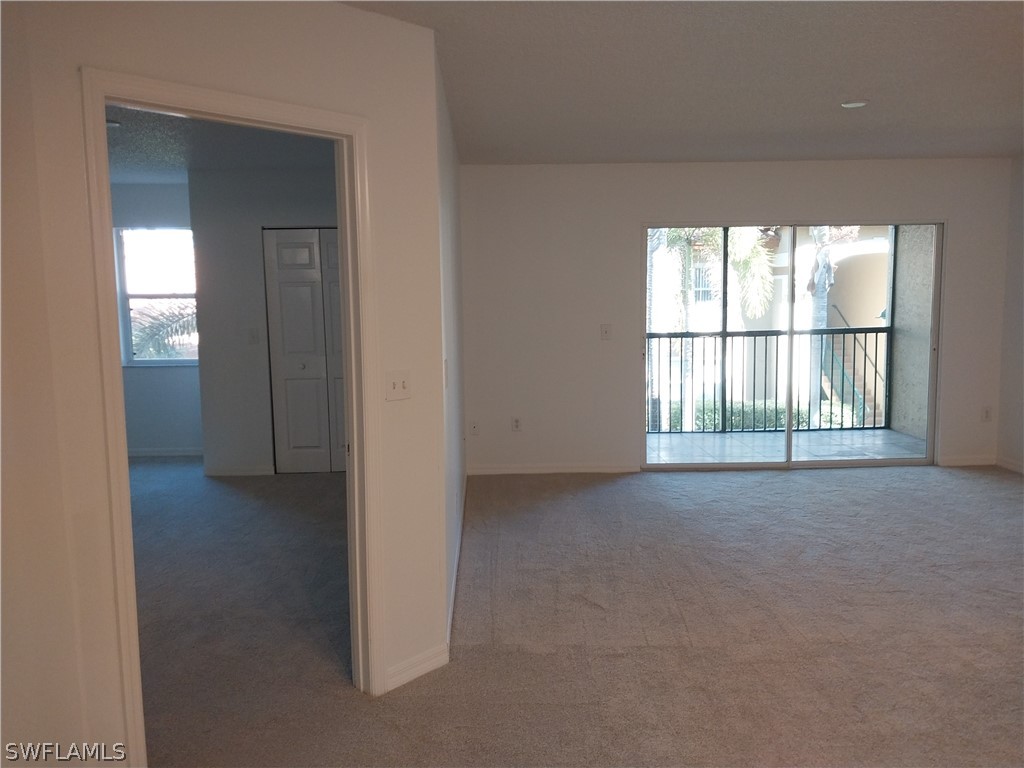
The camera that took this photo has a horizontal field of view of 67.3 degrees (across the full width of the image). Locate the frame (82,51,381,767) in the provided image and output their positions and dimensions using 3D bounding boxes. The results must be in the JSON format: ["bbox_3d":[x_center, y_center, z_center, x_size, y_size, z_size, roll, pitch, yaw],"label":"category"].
[{"bbox_3d":[-0.852,0.156,2.498,0.140,2.077,0.895,5,9,44],"label":"frame"}]

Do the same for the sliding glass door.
[{"bbox_3d":[2.317,-0.294,6.439,2.456,2.025,0.120,-1,6,0],"label":"sliding glass door"}]

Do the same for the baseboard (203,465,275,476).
[{"bbox_3d":[-2.322,0.738,6.579,0.597,0.083,0.014,-1,6,0],"label":"baseboard"}]

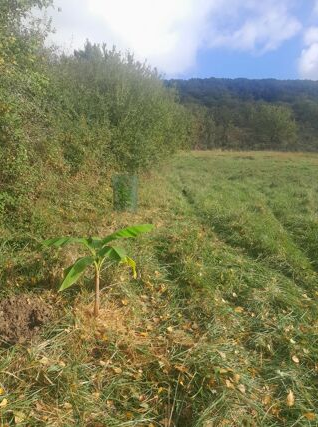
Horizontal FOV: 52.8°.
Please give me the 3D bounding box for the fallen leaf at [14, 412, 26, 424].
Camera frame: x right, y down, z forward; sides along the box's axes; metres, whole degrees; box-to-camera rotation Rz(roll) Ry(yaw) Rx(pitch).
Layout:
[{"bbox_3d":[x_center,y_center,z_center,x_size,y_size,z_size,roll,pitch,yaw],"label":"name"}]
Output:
[{"bbox_3d":[-0.731,1.076,1.694,0.060,0.015,0.060,18,27,21],"label":"fallen leaf"}]

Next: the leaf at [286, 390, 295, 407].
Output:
[{"bbox_3d":[0.747,1.050,1.819,0.043,0.081,0.012,0,-29,22],"label":"leaf"}]

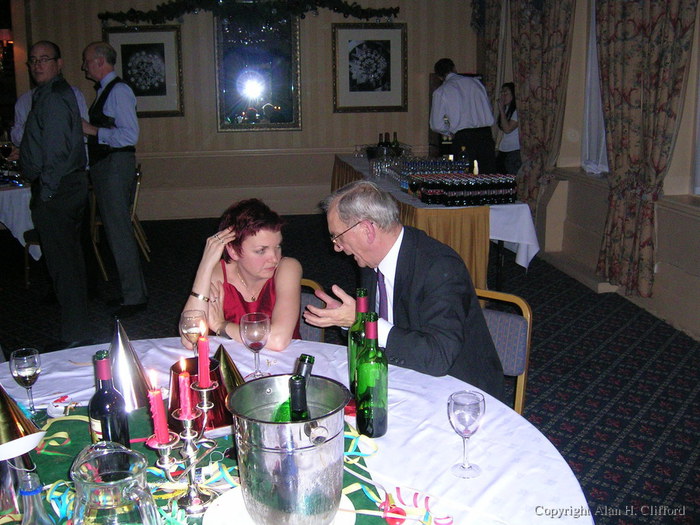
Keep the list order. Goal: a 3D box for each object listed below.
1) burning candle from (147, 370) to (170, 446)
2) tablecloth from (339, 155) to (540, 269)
[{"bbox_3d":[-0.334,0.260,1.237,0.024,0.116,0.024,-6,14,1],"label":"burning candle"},{"bbox_3d":[0.571,-0.569,6.383,0.830,0.460,3.600,-3,14,-8],"label":"tablecloth"}]

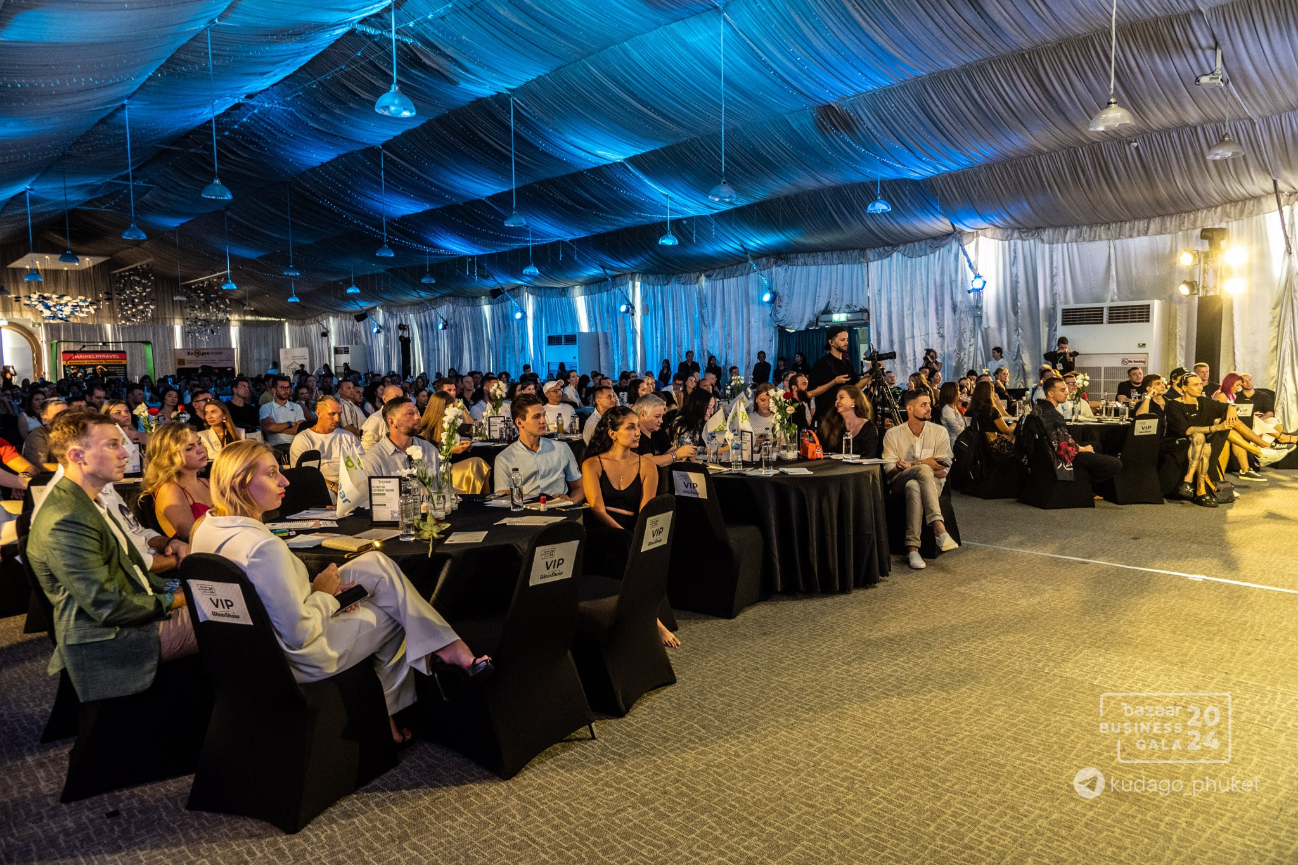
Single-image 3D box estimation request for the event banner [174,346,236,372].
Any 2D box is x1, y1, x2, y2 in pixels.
[{"bbox_3d":[-18.516,-2.290,35.908,2.300,2.500,0.100,-4,6,-40],"label":"event banner"}]

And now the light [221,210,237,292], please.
[{"bbox_3d":[-11.985,-5.253,24.541,0.370,2.340,0.370,-1,5,0],"label":"light"}]

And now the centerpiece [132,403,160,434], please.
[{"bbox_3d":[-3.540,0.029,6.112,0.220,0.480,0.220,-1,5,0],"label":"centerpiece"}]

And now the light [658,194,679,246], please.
[{"bbox_3d":[0.410,-4.356,17.750,0.400,1.060,0.400,-1,5,0],"label":"light"}]

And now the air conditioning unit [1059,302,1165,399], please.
[{"bbox_3d":[7.648,-0.941,14.315,1.600,2.370,0.660,4,6,44],"label":"air conditioning unit"}]

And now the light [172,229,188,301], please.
[{"bbox_3d":[-15.302,-5.490,28.166,0.370,2.340,0.370,-1,5,0],"label":"light"}]

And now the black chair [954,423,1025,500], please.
[{"bbox_3d":[3.769,0.236,9.547,0.570,0.906,0.470,-3,5,-25],"label":"black chair"}]

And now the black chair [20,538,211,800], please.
[{"bbox_3d":[-1.954,0.798,3.258,0.570,0.920,0.450,-3,5,-30],"label":"black chair"}]

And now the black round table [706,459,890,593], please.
[{"bbox_3d":[0.860,0.602,6.540,1.800,0.750,1.800,-1,5,0],"label":"black round table"}]

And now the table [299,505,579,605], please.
[{"bbox_3d":[-1.080,0.798,4.182,1.580,0.756,1.580,-1,4,0],"label":"table"}]

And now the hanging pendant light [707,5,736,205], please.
[{"bbox_3d":[1.007,-4.425,11.706,0.370,2.615,0.370,-1,4,0],"label":"hanging pendant light"}]

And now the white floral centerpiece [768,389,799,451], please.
[{"bbox_3d":[1.055,-0.062,6.694,0.240,0.520,0.240,-1,4,0],"label":"white floral centerpiece"}]

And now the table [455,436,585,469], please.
[{"bbox_3d":[-1.594,0.454,9.084,1.750,0.756,1.750,-1,5,0],"label":"table"}]

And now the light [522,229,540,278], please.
[{"bbox_3d":[-2.930,-4.469,21.500,0.400,1.200,0.400,-1,5,0],"label":"light"}]

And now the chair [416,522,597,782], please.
[{"bbox_3d":[-0.574,0.805,3.528,0.580,0.935,0.460,3,6,41],"label":"chair"}]

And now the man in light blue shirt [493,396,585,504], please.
[{"bbox_3d":[-0.587,0.478,4.990,0.530,1.350,0.720,-3,5,-30],"label":"man in light blue shirt"}]

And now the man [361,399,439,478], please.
[{"bbox_3d":[-1.468,0.447,5.363,0.540,1.320,0.800,-3,5,-20],"label":"man"}]

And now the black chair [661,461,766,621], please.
[{"bbox_3d":[0.420,0.624,5.377,0.450,0.906,0.570,1,5,27],"label":"black chair"}]

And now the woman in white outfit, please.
[{"bbox_3d":[-1.077,0.615,3.266,0.540,1.260,1.000,2,5,36],"label":"woman in white outfit"}]

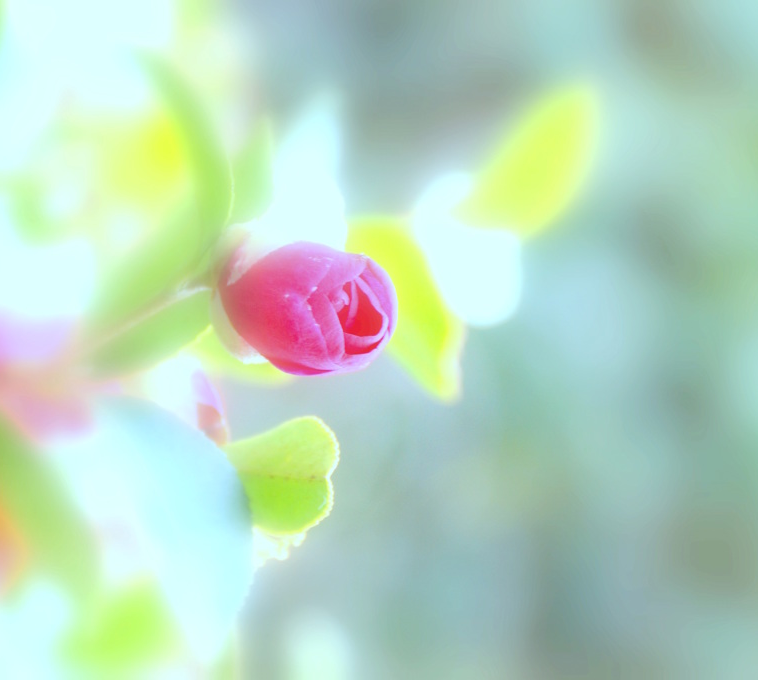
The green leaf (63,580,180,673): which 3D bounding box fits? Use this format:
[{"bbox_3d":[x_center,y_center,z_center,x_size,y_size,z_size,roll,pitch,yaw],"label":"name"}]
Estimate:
[{"bbox_3d":[-0.047,0.052,1.560,0.021,0.017,0.010,0,0,0],"label":"green leaf"}]

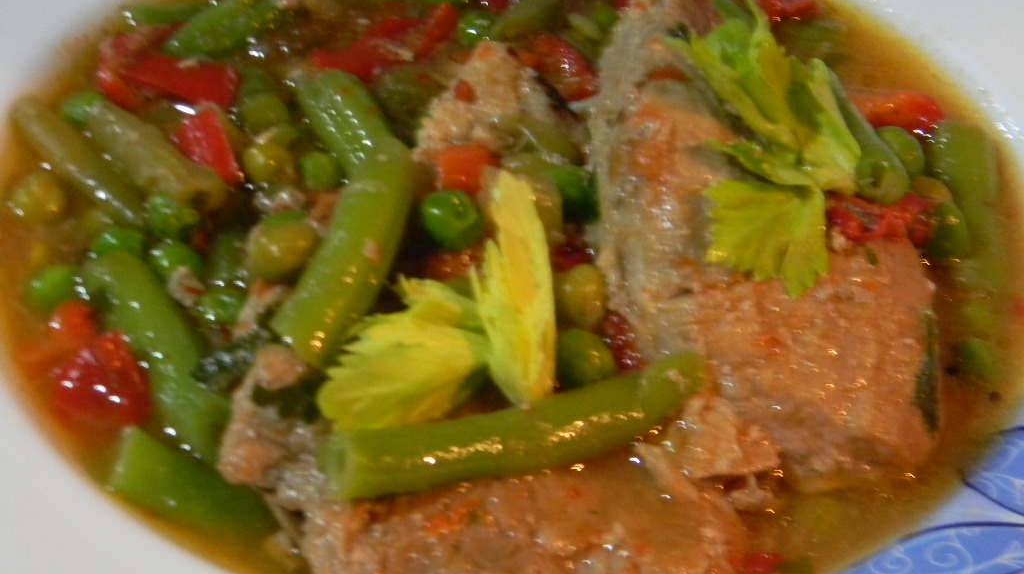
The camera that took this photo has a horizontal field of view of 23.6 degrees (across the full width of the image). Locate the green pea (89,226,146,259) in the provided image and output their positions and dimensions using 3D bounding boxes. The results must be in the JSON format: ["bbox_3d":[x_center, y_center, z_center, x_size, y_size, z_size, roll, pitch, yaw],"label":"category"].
[{"bbox_3d":[-0.058,-0.006,0.362,0.009,0.008,0.009,4,42,0],"label":"green pea"}]

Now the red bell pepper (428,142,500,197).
[{"bbox_3d":[-0.007,-0.018,0.368,0.009,0.006,0.007,1,43,-2],"label":"red bell pepper"}]

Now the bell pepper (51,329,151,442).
[{"bbox_3d":[-0.056,0.013,0.335,0.013,0.009,0.013,-3,43,-7],"label":"bell pepper"}]

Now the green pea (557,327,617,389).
[{"bbox_3d":[0.011,0.010,0.347,0.009,0.009,0.009,4,42,0],"label":"green pea"}]

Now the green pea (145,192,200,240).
[{"bbox_3d":[-0.050,-0.011,0.361,0.008,0.008,0.008,-2,43,-6],"label":"green pea"}]

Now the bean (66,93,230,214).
[{"bbox_3d":[-0.056,-0.021,0.378,0.031,0.009,0.009,32,49,28],"label":"bean"}]

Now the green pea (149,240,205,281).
[{"bbox_3d":[-0.049,-0.004,0.359,0.008,0.008,0.008,4,42,0],"label":"green pea"}]

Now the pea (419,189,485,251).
[{"bbox_3d":[-0.009,-0.010,0.361,0.009,0.009,0.009,1,43,-2],"label":"pea"}]

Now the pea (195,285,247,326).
[{"bbox_3d":[-0.041,0.003,0.346,0.008,0.007,0.008,-2,43,-5],"label":"pea"}]

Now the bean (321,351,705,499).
[{"bbox_3d":[0.000,0.018,0.321,0.050,0.009,0.011,-13,45,-16],"label":"bean"}]

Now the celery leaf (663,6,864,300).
[{"bbox_3d":[0.038,-0.021,0.367,0.030,0.018,0.043,4,42,0],"label":"celery leaf"}]

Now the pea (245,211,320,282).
[{"bbox_3d":[-0.033,-0.006,0.354,0.011,0.009,0.009,-21,48,-24],"label":"pea"}]

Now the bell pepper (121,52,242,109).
[{"bbox_3d":[-0.052,-0.032,0.383,0.017,0.006,0.009,11,44,8],"label":"bell pepper"}]

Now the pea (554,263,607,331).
[{"bbox_3d":[0.010,0.001,0.358,0.009,0.009,0.009,4,42,0],"label":"pea"}]

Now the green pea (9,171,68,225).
[{"bbox_3d":[-0.072,-0.013,0.371,0.009,0.009,0.009,4,42,0],"label":"green pea"}]

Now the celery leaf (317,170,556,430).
[{"bbox_3d":[-0.010,0.002,0.339,0.033,0.016,0.035,3,43,0],"label":"celery leaf"}]

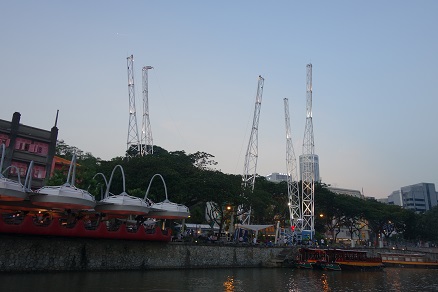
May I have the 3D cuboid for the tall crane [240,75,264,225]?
[{"bbox_3d":[7.930,2.830,81.400,2.300,39.000,2.300,11,-10,-20],"label":"tall crane"}]

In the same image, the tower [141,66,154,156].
[{"bbox_3d":[-15.500,0.140,73.300,2.300,38.500,2.300,12,-24,-42],"label":"tower"}]

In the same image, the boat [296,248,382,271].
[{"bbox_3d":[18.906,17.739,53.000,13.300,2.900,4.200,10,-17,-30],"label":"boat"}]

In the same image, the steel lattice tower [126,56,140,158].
[{"bbox_3d":[-18.260,0.080,73.100,2.300,38.500,2.300,0,-11,-15],"label":"steel lattice tower"}]

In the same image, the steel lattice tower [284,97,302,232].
[{"bbox_3d":[19.180,5.080,89.900,2.300,39.000,2.300,1,-19,-4],"label":"steel lattice tower"}]

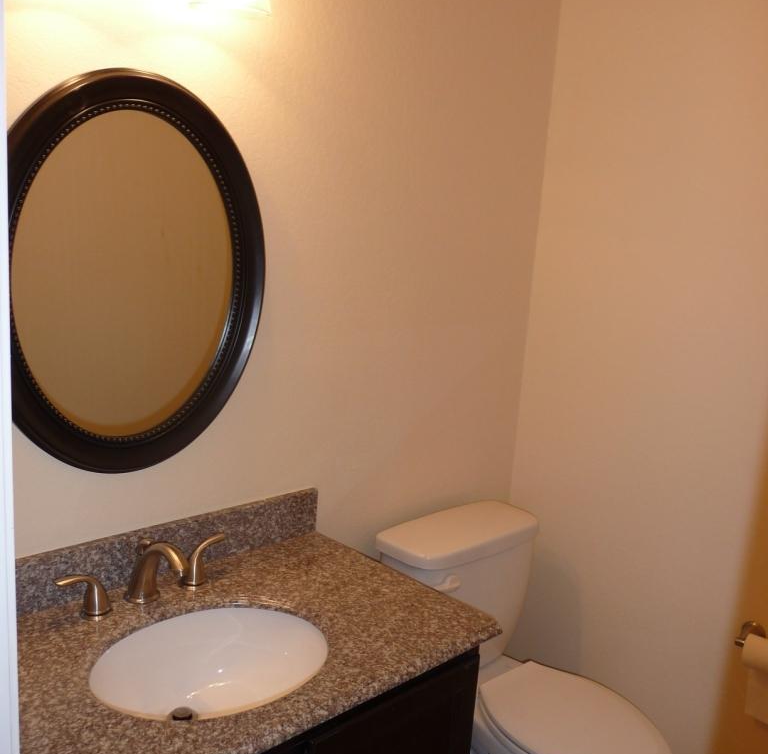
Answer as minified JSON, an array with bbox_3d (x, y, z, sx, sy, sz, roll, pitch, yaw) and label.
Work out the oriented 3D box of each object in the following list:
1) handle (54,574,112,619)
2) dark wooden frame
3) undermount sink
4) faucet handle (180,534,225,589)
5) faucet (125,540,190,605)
[{"bbox_3d":[-0.542,0.392,1.493,0.107,0.089,0.055,-7,16,-44],"label":"handle"},{"bbox_3d":[-0.460,-0.179,1.522,0.584,0.733,0.030,-7,16,-44],"label":"dark wooden frame"},{"bbox_3d":[-0.298,0.574,1.452,0.450,0.177,0.385,-7,16,-44],"label":"undermount sink"},{"bbox_3d":[-0.357,0.365,1.646,0.099,0.092,0.052,-7,16,-43],"label":"faucet handle"},{"bbox_3d":[-0.414,0.369,1.540,0.062,0.132,0.180,-7,16,-44],"label":"faucet"}]

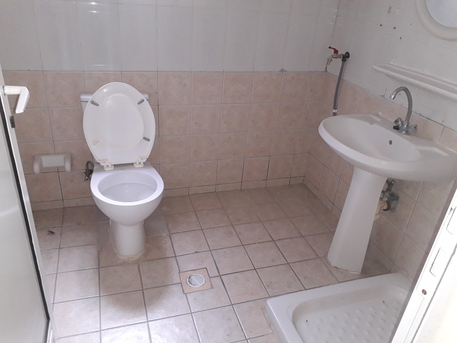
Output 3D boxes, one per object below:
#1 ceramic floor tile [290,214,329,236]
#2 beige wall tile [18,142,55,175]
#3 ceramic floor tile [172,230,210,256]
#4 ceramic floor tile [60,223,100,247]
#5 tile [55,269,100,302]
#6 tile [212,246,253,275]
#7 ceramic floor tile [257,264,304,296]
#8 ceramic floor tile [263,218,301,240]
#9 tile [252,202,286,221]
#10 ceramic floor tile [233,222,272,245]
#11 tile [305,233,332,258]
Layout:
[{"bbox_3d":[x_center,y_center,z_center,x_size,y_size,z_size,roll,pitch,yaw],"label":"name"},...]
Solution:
[{"bbox_3d":[0.530,0.355,2.321,0.198,0.010,0.198,-5,30,-18],"label":"ceramic floor tile"},{"bbox_3d":[-1.110,-0.079,2.081,0.200,0.200,0.010,-5,30,-18],"label":"beige wall tile"},{"bbox_3d":[-0.227,0.420,2.094,0.200,0.010,0.200,-5,30,-18],"label":"ceramic floor tile"},{"bbox_3d":[-0.856,0.375,2.070,0.199,0.012,0.198,-5,30,-18],"label":"ceramic floor tile"},{"bbox_3d":[-0.740,0.565,1.754,0.200,0.009,0.198,-5,30,-18],"label":"tile"},{"bbox_3d":[0.024,0.500,2.002,0.200,0.009,0.198,-5,30,-18],"label":"tile"},{"bbox_3d":[0.274,0.575,1.888,0.200,0.010,0.200,-5,30,-18],"label":"ceramic floor tile"},{"bbox_3d":[0.345,0.373,2.289,0.200,0.009,0.198,-5,30,-18],"label":"ceramic floor tile"},{"bbox_3d":[0.286,0.280,2.453,0.199,0.010,0.198,-5,30,-18],"label":"tile"},{"bbox_3d":[0.152,0.388,2.215,0.199,0.012,0.198,-5,30,-18],"label":"ceramic floor tile"},{"bbox_3d":[0.592,0.447,2.172,0.200,0.010,0.200,-5,30,-18],"label":"tile"}]

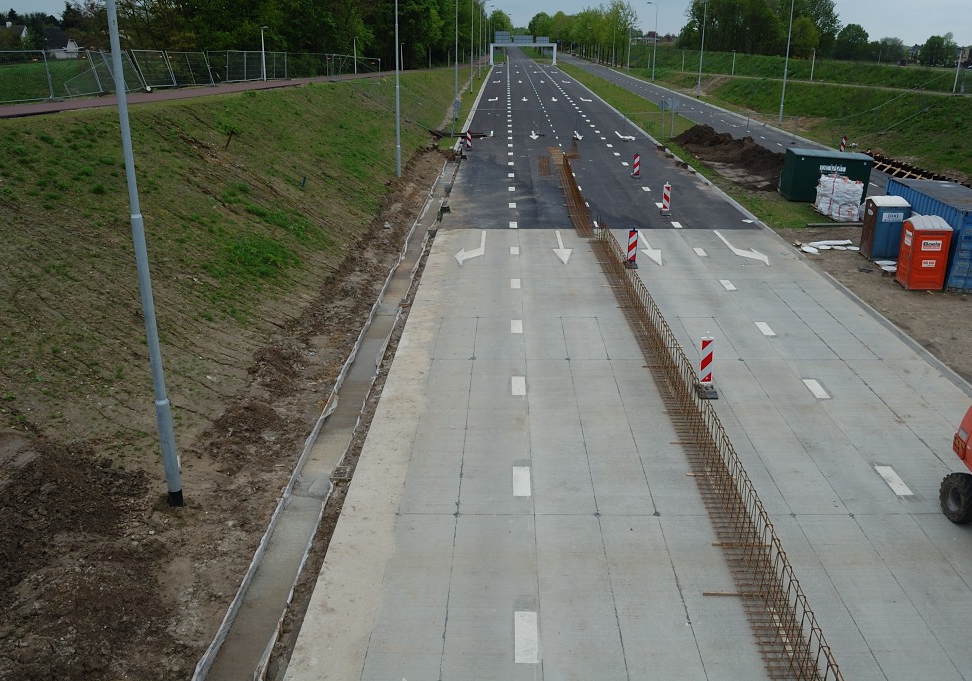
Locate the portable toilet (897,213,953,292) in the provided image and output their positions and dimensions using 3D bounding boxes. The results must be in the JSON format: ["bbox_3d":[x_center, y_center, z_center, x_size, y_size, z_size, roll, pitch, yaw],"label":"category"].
[{"bbox_3d":[14.657,-2.943,25.663,1.200,2.300,1.150,3,20,7],"label":"portable toilet"}]

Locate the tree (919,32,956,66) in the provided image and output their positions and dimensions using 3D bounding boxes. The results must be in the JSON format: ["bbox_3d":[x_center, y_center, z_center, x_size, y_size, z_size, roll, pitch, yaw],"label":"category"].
[{"bbox_3d":[112.034,-71.925,190.000,8.200,8.180,8.200,11,23,27],"label":"tree"}]

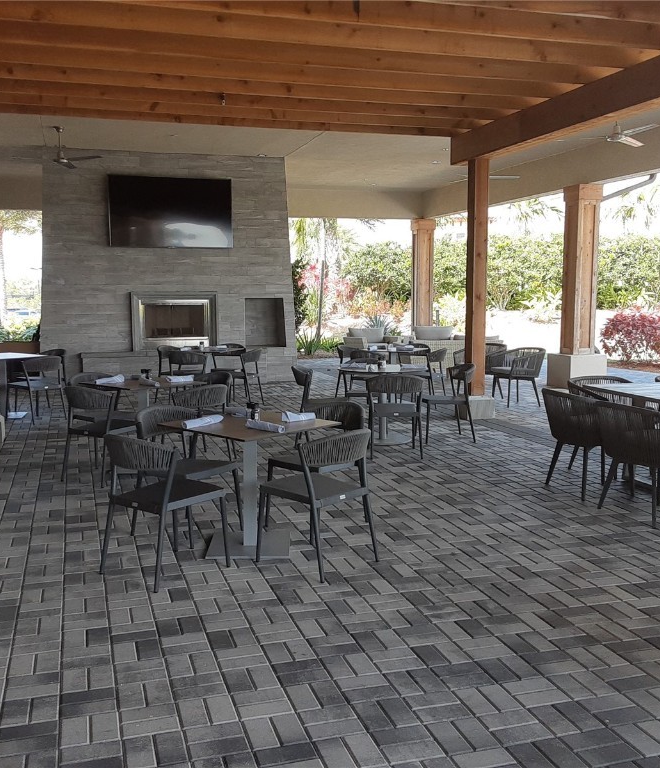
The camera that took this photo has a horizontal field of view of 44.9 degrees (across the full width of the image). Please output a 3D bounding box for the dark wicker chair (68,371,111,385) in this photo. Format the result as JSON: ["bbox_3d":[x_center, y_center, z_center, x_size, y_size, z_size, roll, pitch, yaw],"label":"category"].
[{"bbox_3d":[-2.054,0.311,7.236,0.550,0.785,0.530,6,9,43],"label":"dark wicker chair"}]

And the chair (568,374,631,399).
[{"bbox_3d":[2.448,0.364,6.943,0.600,0.790,0.600,-3,7,-29],"label":"chair"}]

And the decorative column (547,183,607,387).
[{"bbox_3d":[4.049,-1.554,12.943,0.655,3.210,0.660,-2,7,-18],"label":"decorative column"}]

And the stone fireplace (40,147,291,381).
[{"bbox_3d":[-2.645,-1.850,13.207,4.170,3.720,1.150,-2,7,-18],"label":"stone fireplace"}]

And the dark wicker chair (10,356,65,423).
[{"bbox_3d":[-3.510,0.050,9.534,0.550,0.785,0.530,4,8,32],"label":"dark wicker chair"}]

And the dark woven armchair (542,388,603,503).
[{"bbox_3d":[2.002,0.442,6.102,0.570,0.770,0.590,-2,7,-18],"label":"dark woven armchair"}]

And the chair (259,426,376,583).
[{"bbox_3d":[-0.066,0.629,4.525,0.530,0.780,0.520,6,8,40],"label":"chair"}]

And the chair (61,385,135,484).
[{"bbox_3d":[-1.827,0.393,6.537,0.520,0.765,0.540,4,8,34],"label":"chair"}]

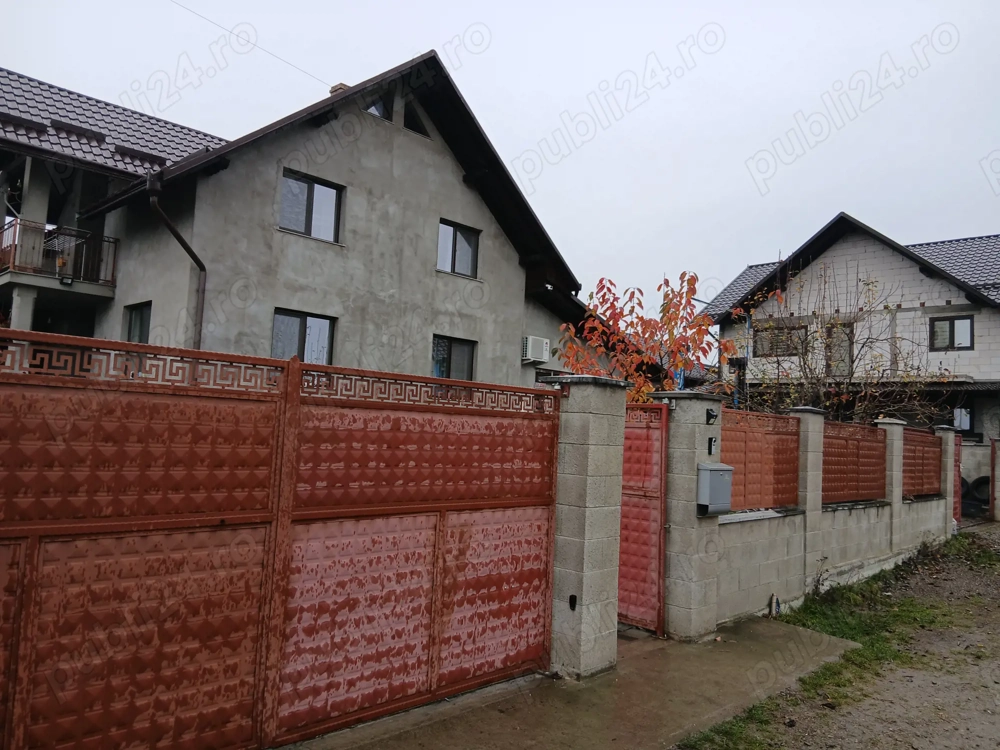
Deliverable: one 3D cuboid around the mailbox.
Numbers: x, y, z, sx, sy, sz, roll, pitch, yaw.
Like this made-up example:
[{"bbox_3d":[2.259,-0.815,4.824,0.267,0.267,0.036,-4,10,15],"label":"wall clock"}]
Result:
[{"bbox_3d":[1.656,0.890,5.780,0.115,0.400,0.370,-1,-6,43],"label":"mailbox"}]

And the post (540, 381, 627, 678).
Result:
[{"bbox_3d":[0.530,0.959,4.978,0.420,1.880,0.420,-1,-6,44],"label":"post"}]

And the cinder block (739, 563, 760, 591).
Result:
[{"bbox_3d":[2.101,1.767,6.606,0.200,0.198,0.405,-1,-6,43],"label":"cinder block"}]

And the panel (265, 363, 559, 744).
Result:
[{"bbox_3d":[-0.343,0.894,4.158,0.060,1.750,1.970,-1,-6,44],"label":"panel"}]

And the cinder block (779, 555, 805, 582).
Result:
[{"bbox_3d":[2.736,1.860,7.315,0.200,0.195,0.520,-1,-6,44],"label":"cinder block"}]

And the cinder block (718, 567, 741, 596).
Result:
[{"bbox_3d":[1.851,1.747,6.392,0.200,0.195,0.392,-1,-6,44],"label":"cinder block"}]

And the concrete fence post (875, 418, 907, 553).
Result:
[{"bbox_3d":[5.021,1.422,9.694,0.265,1.680,0.450,-1,-6,43],"label":"concrete fence post"}]

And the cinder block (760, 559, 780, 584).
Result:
[{"bbox_3d":[2.403,1.818,6.968,0.200,0.195,0.395,-1,-6,44],"label":"cinder block"}]

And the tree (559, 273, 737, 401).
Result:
[{"bbox_3d":[1.560,0.570,8.200,1.900,3.400,1.800,2,-5,11],"label":"tree"}]

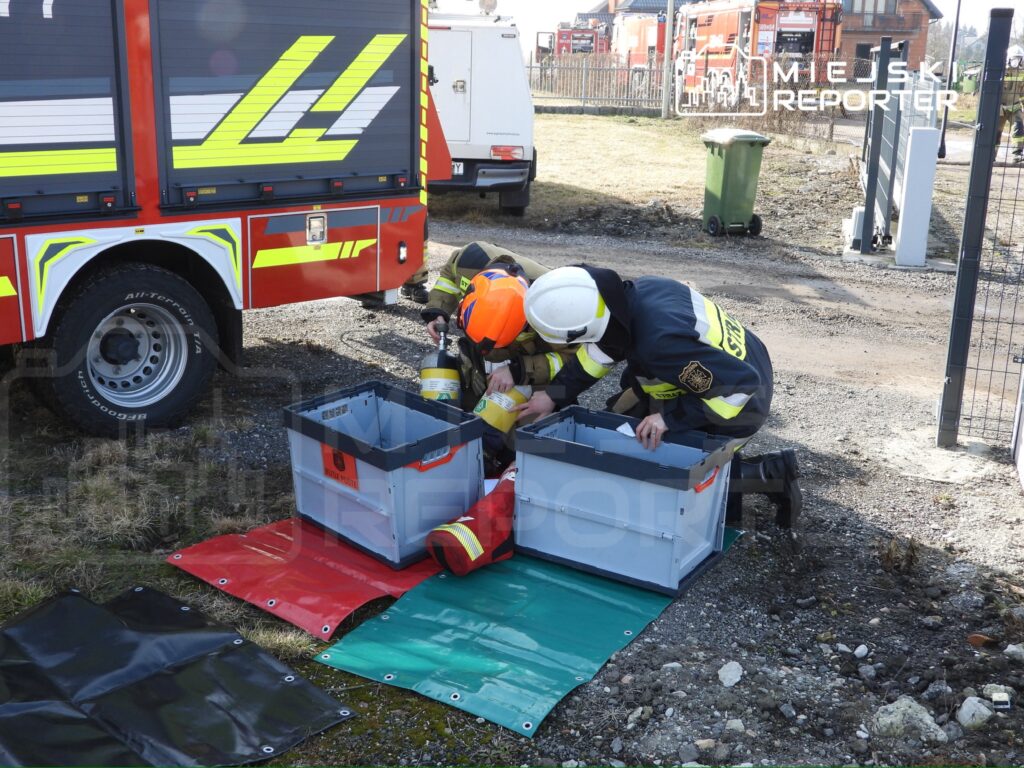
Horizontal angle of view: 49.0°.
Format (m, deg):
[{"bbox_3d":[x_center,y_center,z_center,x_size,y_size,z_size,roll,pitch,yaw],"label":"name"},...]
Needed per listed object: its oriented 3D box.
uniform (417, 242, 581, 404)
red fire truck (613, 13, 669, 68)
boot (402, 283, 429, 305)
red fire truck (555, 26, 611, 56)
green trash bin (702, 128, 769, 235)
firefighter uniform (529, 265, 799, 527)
[{"bbox_3d":[0.021,-0.129,4.614,0.650,0.870,0.880,7,18,21],"label":"uniform"},{"bbox_3d":[6.861,-15.257,52.267,2.500,3.200,7.600,-3,17,-11],"label":"red fire truck"},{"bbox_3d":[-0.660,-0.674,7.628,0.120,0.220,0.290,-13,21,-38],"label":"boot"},{"bbox_3d":[3.314,-15.513,53.360,2.420,3.000,7.200,1,16,1],"label":"red fire truck"},{"bbox_3d":[2.090,-1.907,10.639,0.475,0.965,0.540,-4,17,-15],"label":"green trash bin"},{"bbox_3d":[0.540,0.033,4.108,0.980,0.860,0.600,3,17,8],"label":"firefighter uniform"}]

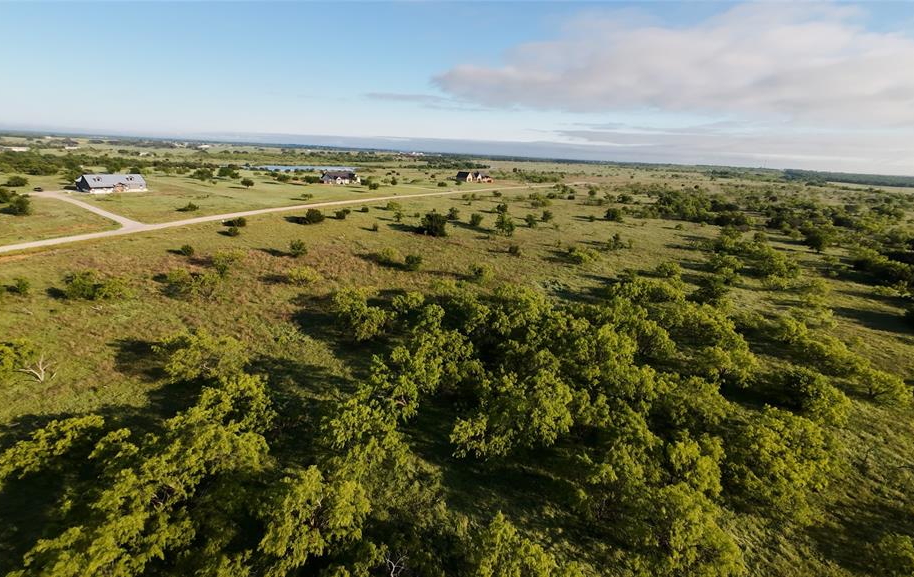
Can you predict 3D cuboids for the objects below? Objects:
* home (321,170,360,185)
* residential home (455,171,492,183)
[{"bbox_3d":[-87.720,-83.670,246.750,13.600,7.400,23.100,19,28,35],"label":"home"},{"bbox_3d":[17.030,-106.180,311.940,29.100,8.200,19.400,-16,29,-38],"label":"residential home"}]

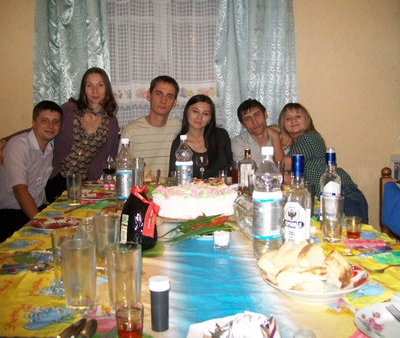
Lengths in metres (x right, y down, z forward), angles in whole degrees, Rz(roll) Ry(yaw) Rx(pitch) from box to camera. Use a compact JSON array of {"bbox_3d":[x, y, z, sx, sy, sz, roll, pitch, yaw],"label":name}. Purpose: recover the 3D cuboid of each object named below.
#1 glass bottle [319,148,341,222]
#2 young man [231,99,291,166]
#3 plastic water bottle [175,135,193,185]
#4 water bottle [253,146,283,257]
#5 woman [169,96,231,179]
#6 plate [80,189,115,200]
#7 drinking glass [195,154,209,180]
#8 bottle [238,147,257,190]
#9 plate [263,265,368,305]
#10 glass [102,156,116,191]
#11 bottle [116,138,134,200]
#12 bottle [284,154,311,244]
[{"bbox_3d":[0.488,0.065,1.643,0.075,0.279,0.075,-1,6,2],"label":"glass bottle"},{"bbox_3d":[0.400,0.189,2.795,0.520,1.290,0.720,0,6,0],"label":"young man"},{"bbox_3d":[-0.076,-0.001,2.170,0.086,0.326,0.086,0,6,0],"label":"plastic water bottle"},{"bbox_3d":[0.194,0.100,1.265,0.087,0.326,0.087,0,6,0],"label":"water bottle"},{"bbox_3d":[0.010,0.175,2.834,0.470,1.300,0.720,0,6,3],"label":"woman"},{"bbox_3d":[-0.551,0.137,2.360,0.190,0.024,0.190,0,6,0],"label":"plate"},{"bbox_3d":[0.015,0.008,2.680,0.073,0.185,0.073,0,6,0],"label":"drinking glass"},{"bbox_3d":[0.269,0.003,2.466,0.100,0.232,0.065,1,7,21],"label":"bottle"},{"bbox_3d":[0.268,0.260,1.030,0.235,0.033,0.235,-1,6,0],"label":"plate"},{"bbox_3d":[-0.515,0.032,2.518,0.074,0.190,0.074,-2,6,-12],"label":"glass"},{"bbox_3d":[-0.355,0.015,2.093,0.080,0.310,0.080,-2,6,-10],"label":"bottle"},{"bbox_3d":[0.301,0.099,1.355,0.076,0.281,0.076,4,8,39],"label":"bottle"}]

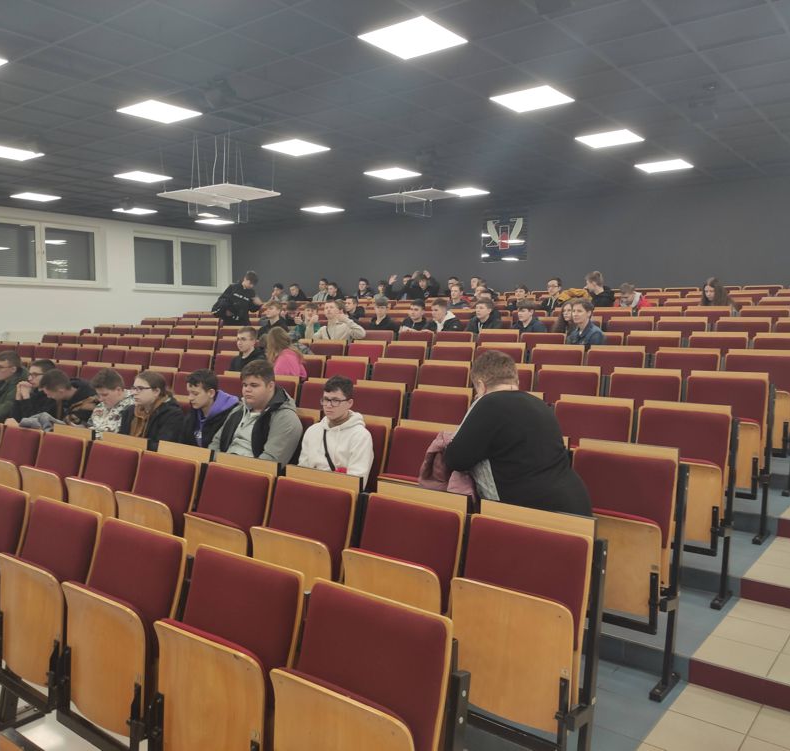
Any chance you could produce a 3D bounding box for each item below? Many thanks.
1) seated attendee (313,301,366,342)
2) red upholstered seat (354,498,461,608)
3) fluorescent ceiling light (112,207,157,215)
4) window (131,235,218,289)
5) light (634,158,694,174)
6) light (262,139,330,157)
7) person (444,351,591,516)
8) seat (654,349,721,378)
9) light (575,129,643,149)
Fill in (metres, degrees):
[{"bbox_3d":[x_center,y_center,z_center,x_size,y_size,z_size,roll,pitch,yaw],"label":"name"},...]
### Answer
[{"bbox_3d":[-0.687,-0.202,8.474,0.660,1.310,0.740,4,6,38],"label":"seated attendee"},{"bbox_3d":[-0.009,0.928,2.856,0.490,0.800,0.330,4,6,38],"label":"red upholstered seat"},{"bbox_3d":[-4.888,-3.105,13.584,0.600,0.060,0.600,4,6,38],"label":"fluorescent ceiling light"},{"bbox_3d":[-4.806,-2.481,16.076,0.110,1.140,2.180,4,6,38],"label":"window"},{"bbox_3d":[3.464,-2.680,9.275,0.580,0.050,0.580,4,6,38],"label":"light"},{"bbox_3d":[-1.153,-2.678,8.454,0.600,0.060,0.600,4,6,38],"label":"light"},{"bbox_3d":[0.535,0.625,3.148,0.600,1.460,0.680,-2,5,-30],"label":"person"},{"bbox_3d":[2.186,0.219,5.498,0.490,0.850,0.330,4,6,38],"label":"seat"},{"bbox_3d":[2.394,-2.643,8.030,0.600,0.060,0.600,4,6,38],"label":"light"}]

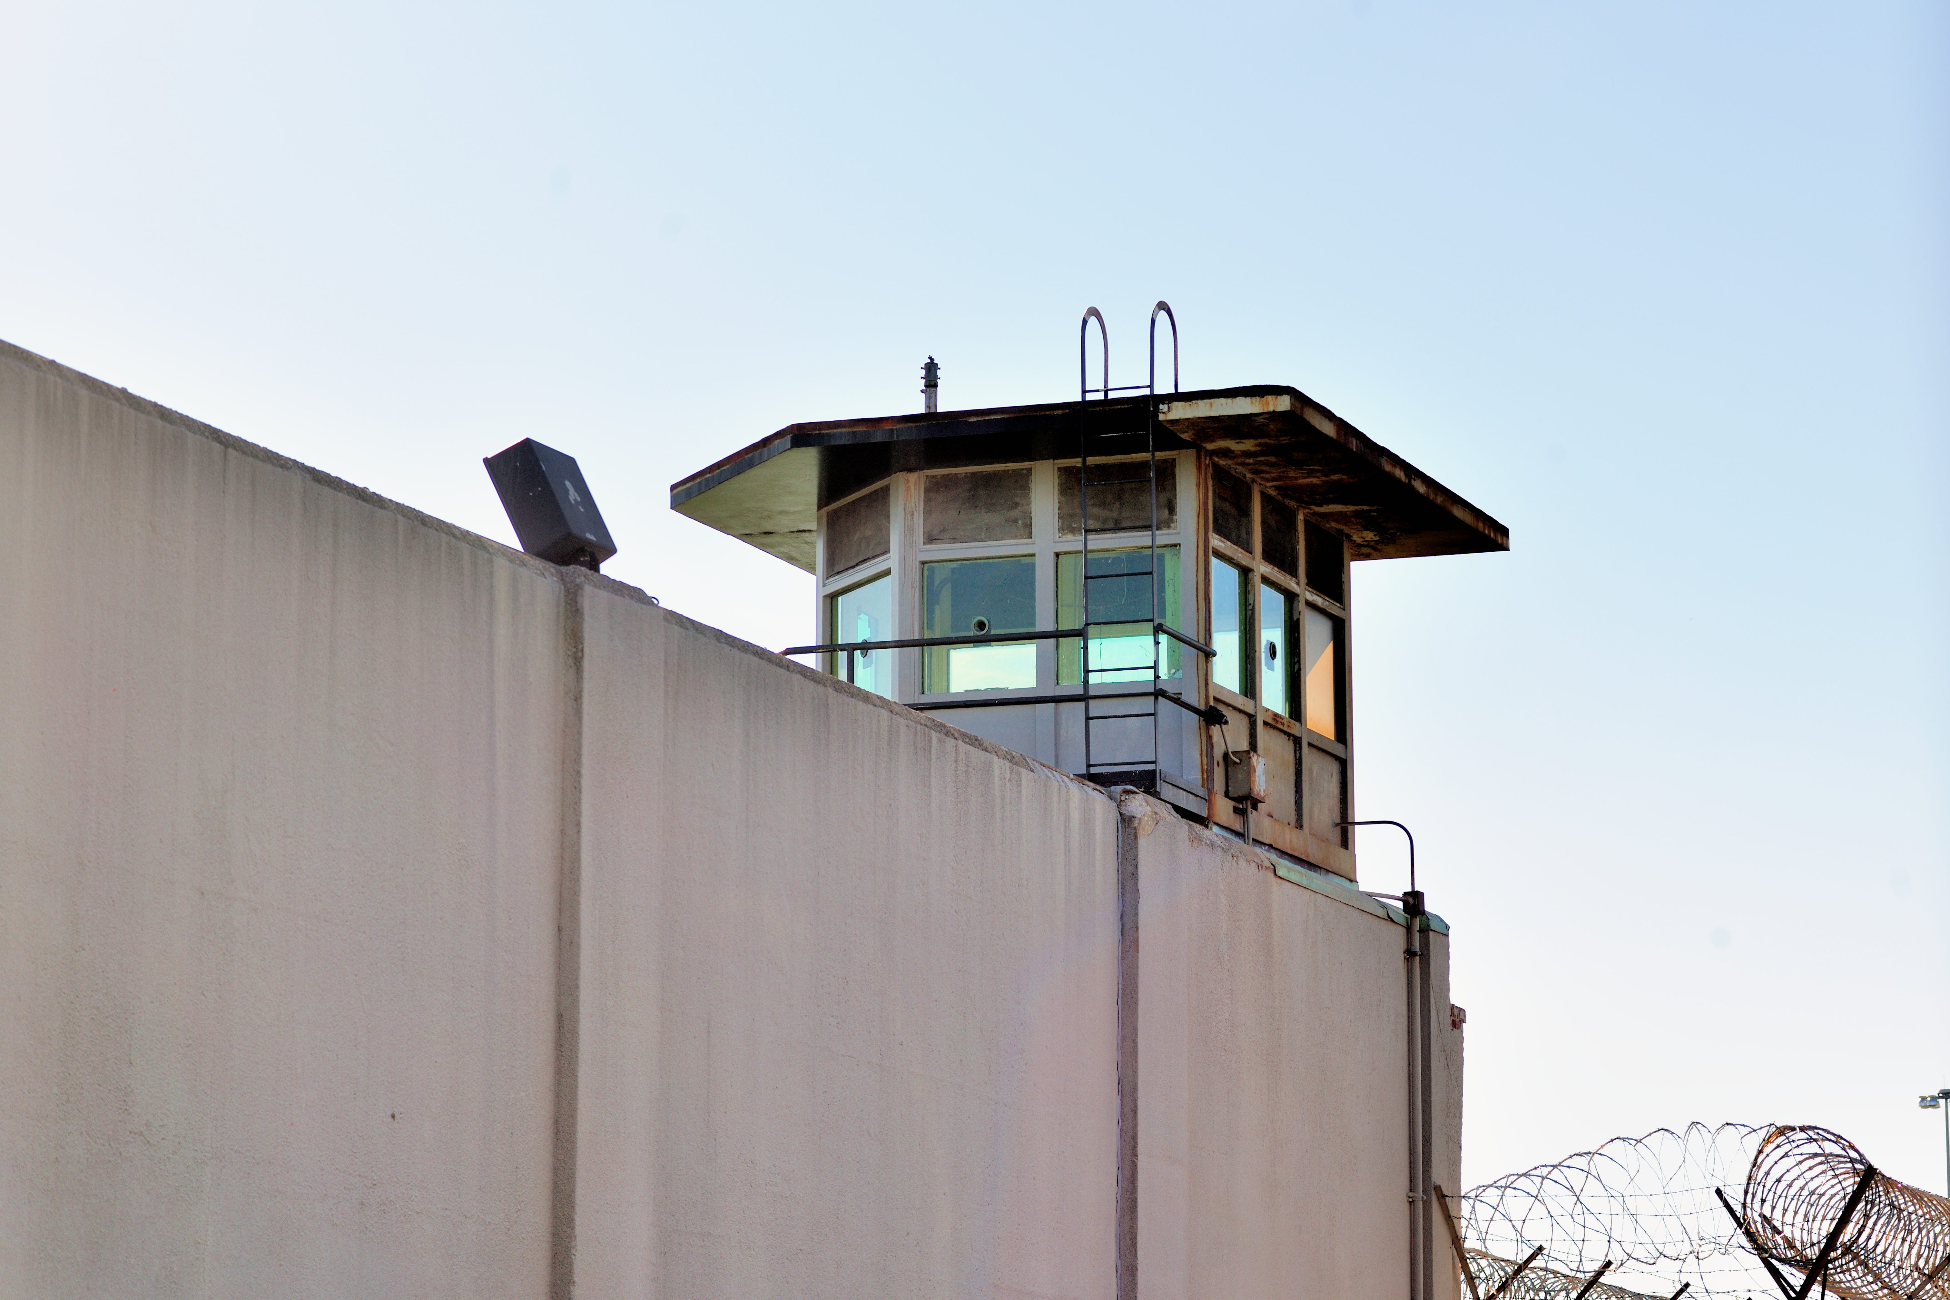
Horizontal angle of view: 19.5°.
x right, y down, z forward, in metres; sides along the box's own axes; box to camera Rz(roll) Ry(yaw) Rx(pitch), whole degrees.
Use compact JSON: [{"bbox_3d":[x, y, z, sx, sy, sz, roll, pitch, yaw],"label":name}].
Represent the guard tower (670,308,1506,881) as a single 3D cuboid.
[{"bbox_3d":[0.572,-0.174,39.439,5.041,3.250,5.213,-4,-11,21],"label":"guard tower"}]

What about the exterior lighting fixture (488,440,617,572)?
[{"bbox_3d":[-2.107,-0.695,28.425,0.263,0.601,0.560,-29,-18,14],"label":"exterior lighting fixture"}]

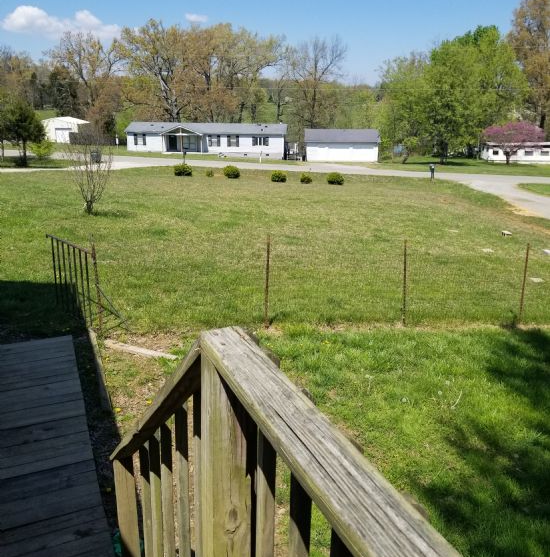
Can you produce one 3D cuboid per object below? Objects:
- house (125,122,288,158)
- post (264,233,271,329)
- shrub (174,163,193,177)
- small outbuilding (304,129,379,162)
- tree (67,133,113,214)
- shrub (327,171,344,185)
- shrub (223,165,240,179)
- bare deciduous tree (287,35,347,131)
[{"bbox_3d":[-8.628,-18.680,74.133,20.800,4.350,8.900,1,16,1],"label":"house"},{"bbox_3d":[-0.097,0.041,7.450,0.050,1.300,0.050,1,16,0],"label":"post"},{"bbox_3d":[-6.202,-7.377,37.400,1.200,0.860,1.150,1,16,0],"label":"shrub"},{"bbox_3d":[8.500,-16.818,69.347,9.000,3.750,6.600,2,16,4],"label":"small outbuilding"},{"bbox_3d":[-6.290,-3.583,18.700,1.500,2.650,1.450,1,16,0],"label":"tree"},{"bbox_3d":[3.824,-6.371,34.800,1.100,0.820,1.080,1,16,0],"label":"shrub"},{"bbox_3d":[-2.843,-7.061,36.400,1.100,0.880,1.080,1,16,0],"label":"shrub"},{"bbox_3d":[6.336,-28.575,86.485,8.800,17.709,8.500,1,16,0],"label":"bare deciduous tree"}]

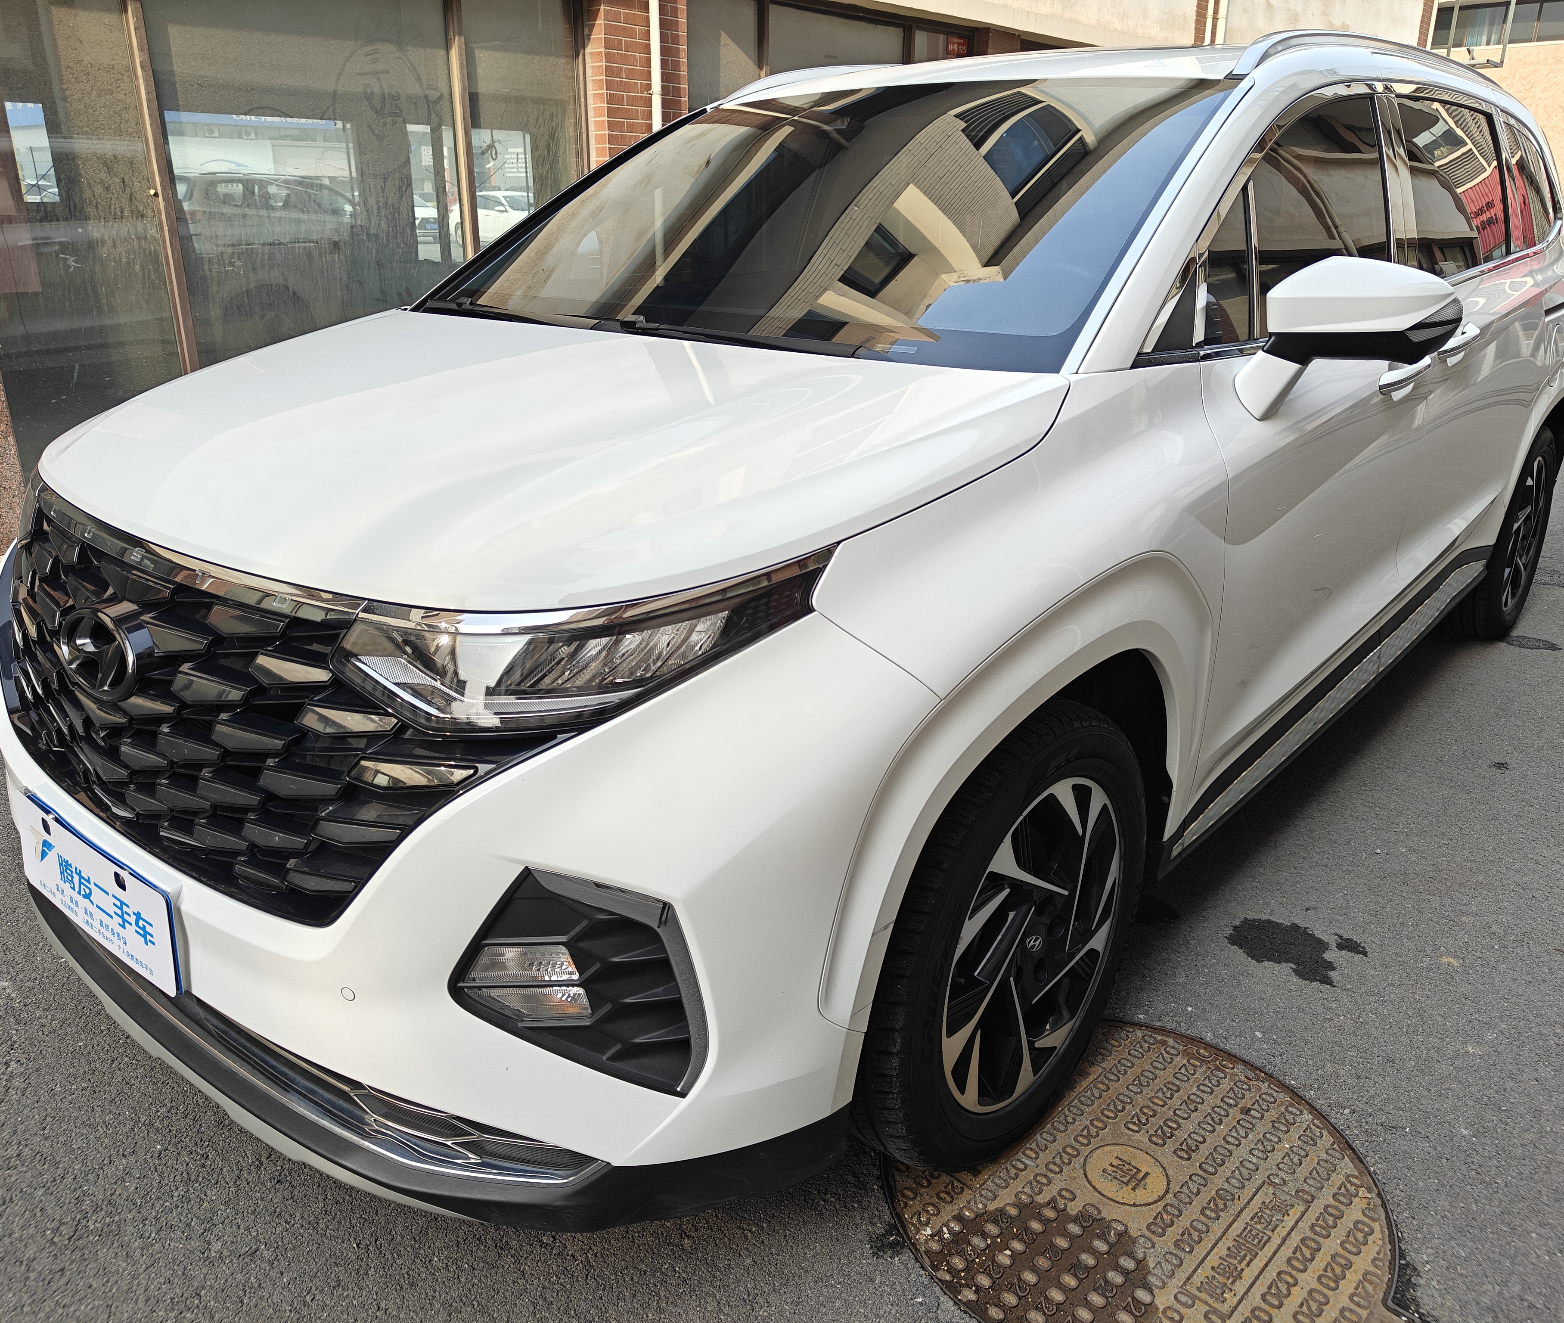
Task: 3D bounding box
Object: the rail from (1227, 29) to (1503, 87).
[{"bbox_3d":[1.468,-1.361,2.860,0.080,0.130,2.080,17,26,38],"label":"rail"}]

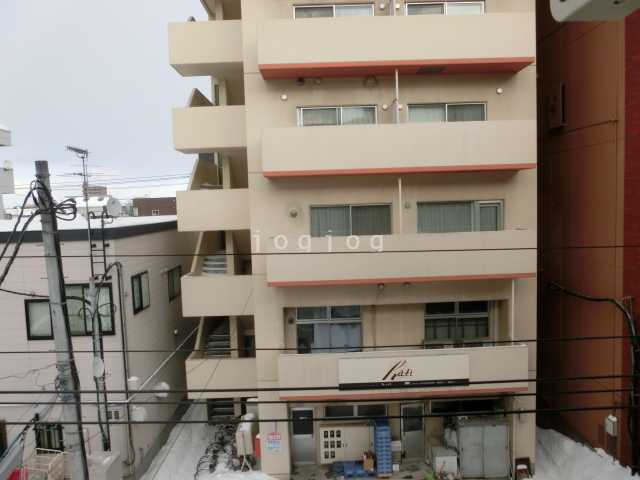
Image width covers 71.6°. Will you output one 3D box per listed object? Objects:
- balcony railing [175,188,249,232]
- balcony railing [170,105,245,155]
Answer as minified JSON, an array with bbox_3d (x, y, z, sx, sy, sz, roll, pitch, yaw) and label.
[{"bbox_3d":[-3.702,-1.076,16.237,2.548,1.414,1.368,-2,3,0],"label":"balcony railing"},{"bbox_3d":[-3.794,-3.936,16.065,2.548,1.414,1.368,-2,3,0],"label":"balcony railing"}]

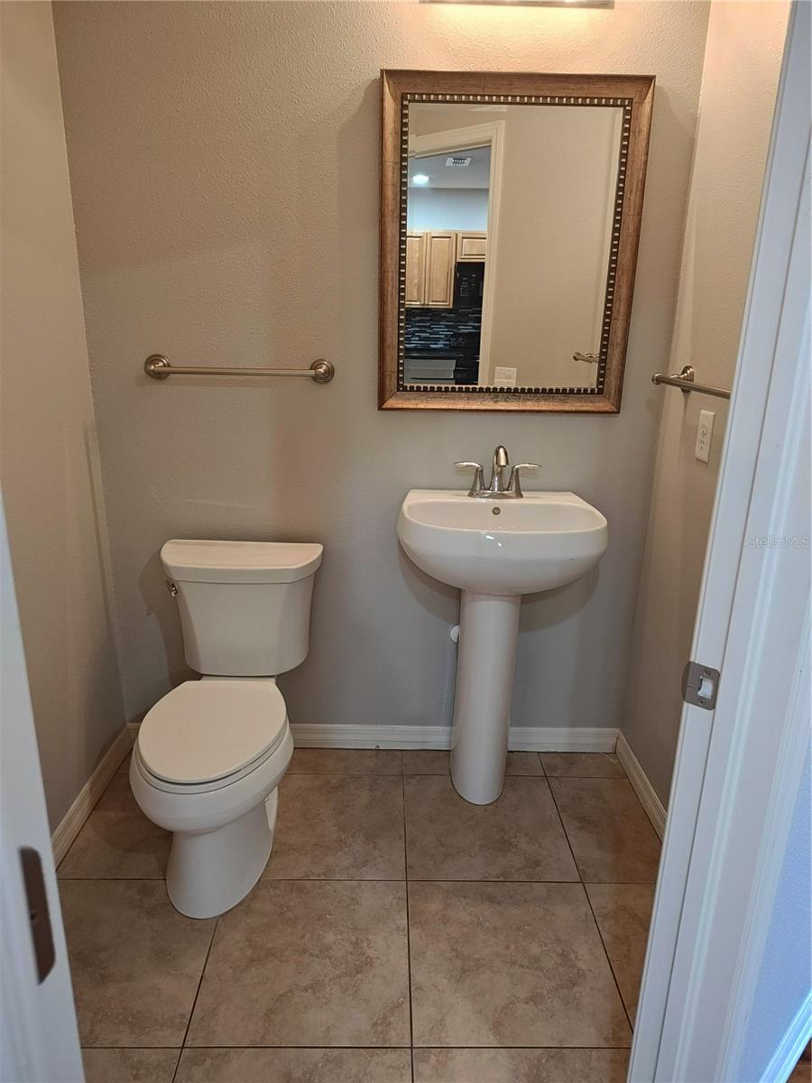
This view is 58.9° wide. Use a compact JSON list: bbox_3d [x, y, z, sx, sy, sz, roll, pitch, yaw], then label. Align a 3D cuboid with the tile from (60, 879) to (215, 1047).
[{"bbox_3d":[-0.649,0.908,1.583,0.434,0.010,0.434,1,17,-1],"label":"tile"}]

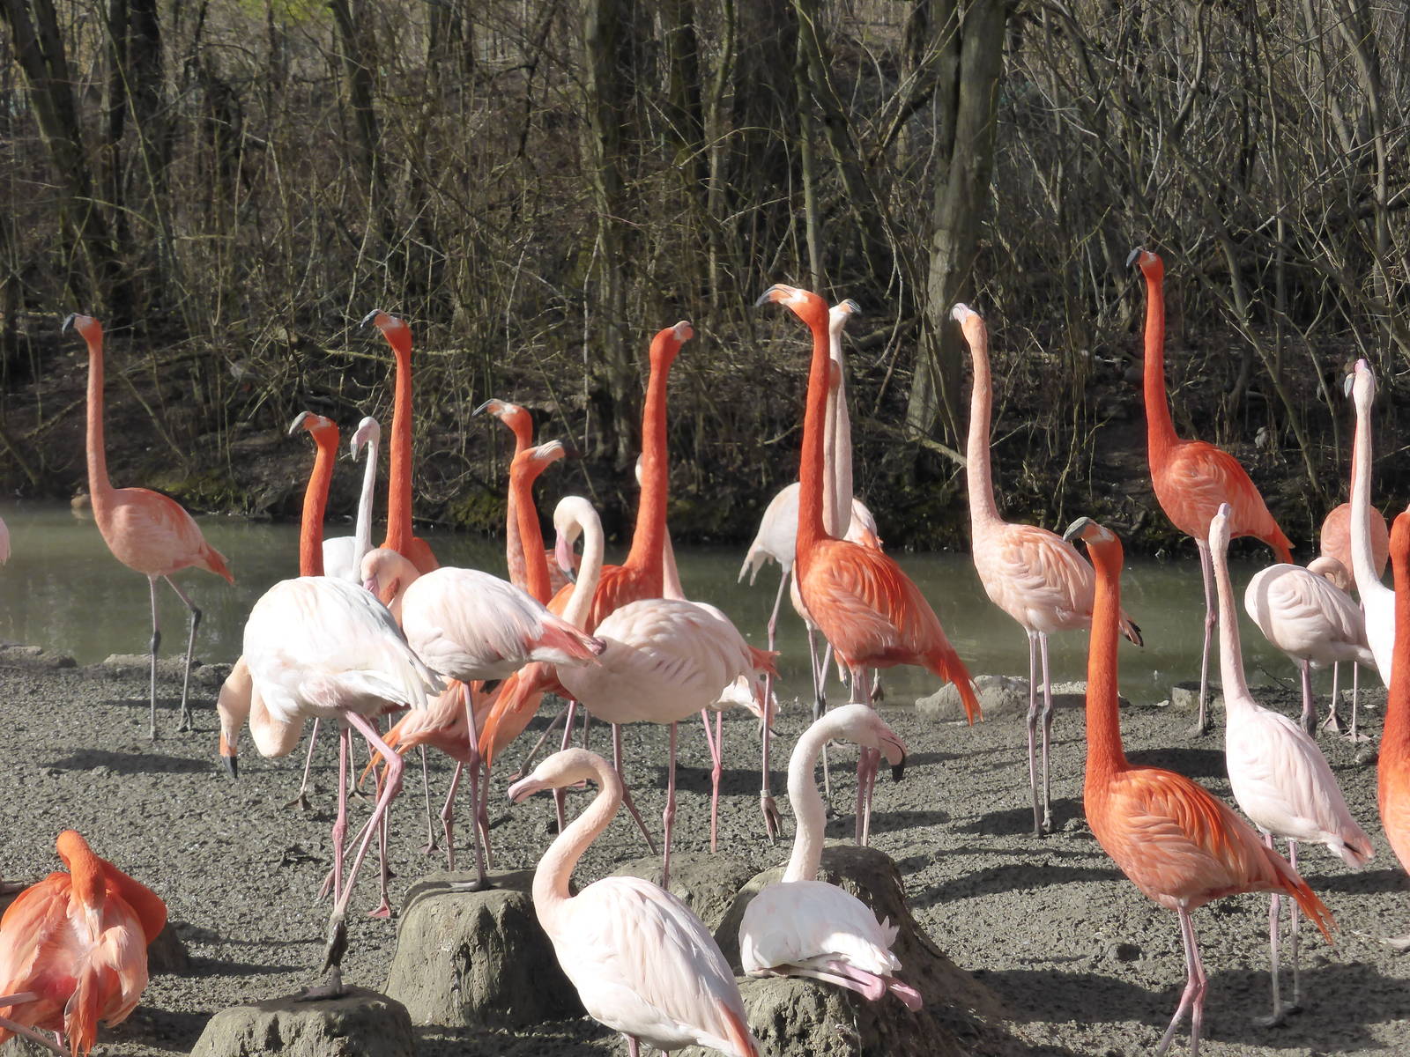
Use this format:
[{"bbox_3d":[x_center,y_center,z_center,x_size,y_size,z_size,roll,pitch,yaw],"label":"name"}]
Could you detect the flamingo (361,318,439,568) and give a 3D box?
[{"bbox_3d":[-0.737,0.168,7.650,0.260,1.439,0.480,6,12,31],"label":"flamingo"}]

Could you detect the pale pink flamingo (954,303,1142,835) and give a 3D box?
[{"bbox_3d":[0.913,0.118,8.050,0.500,1.431,0.250,5,11,25],"label":"pale pink flamingo"}]

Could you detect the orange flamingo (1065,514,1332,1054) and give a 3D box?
[{"bbox_3d":[0.992,0.587,6.050,0.540,1.237,0.260,3,10,16],"label":"orange flamingo"}]

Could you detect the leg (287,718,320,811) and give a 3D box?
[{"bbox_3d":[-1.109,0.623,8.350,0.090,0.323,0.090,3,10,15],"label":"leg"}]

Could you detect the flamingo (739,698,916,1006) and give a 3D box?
[{"bbox_3d":[0.257,0.673,6.250,0.460,0.626,0.300,7,12,39],"label":"flamingo"}]

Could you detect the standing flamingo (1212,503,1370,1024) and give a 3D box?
[{"bbox_3d":[1.357,0.551,7.000,0.440,1.230,0.250,8,13,37],"label":"standing flamingo"}]

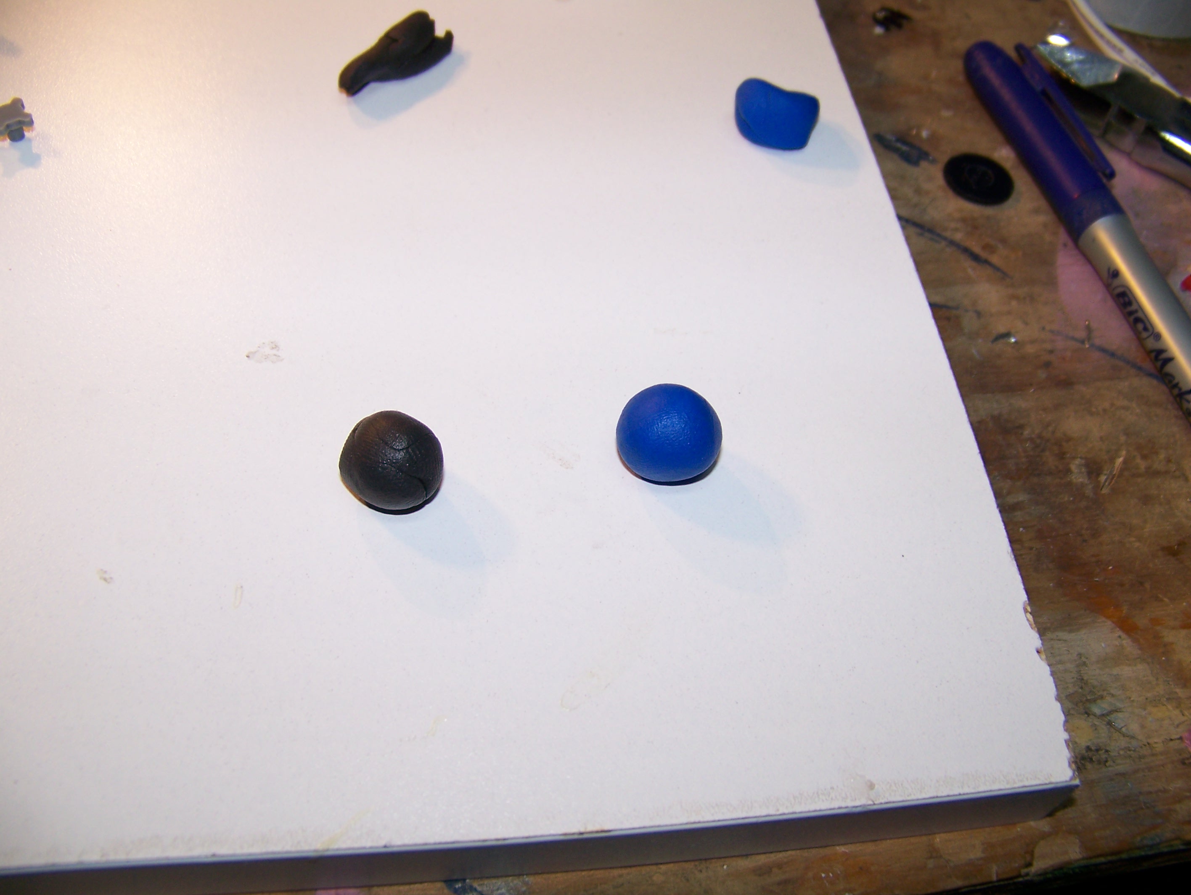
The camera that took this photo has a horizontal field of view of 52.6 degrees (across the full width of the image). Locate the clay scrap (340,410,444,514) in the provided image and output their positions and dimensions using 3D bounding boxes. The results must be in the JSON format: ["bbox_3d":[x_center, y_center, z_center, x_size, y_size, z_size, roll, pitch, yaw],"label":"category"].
[{"bbox_3d":[-0.028,0.002,0.166,0.014,0.012,0.014,8,55,0],"label":"clay scrap"}]

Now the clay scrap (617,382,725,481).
[{"bbox_3d":[0.011,-0.002,0.172,0.015,0.013,0.015,3,55,-4],"label":"clay scrap"}]

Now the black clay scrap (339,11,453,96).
[{"bbox_3d":[-0.036,-0.072,0.220,0.009,0.008,0.024,38,60,19],"label":"black clay scrap"}]

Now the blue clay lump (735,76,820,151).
[{"bbox_3d":[0.032,-0.061,0.217,0.015,0.011,0.011,8,55,0],"label":"blue clay lump"}]

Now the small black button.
[{"bbox_3d":[0.078,-0.055,0.246,0.015,0.003,0.015,8,55,0],"label":"small black button"}]

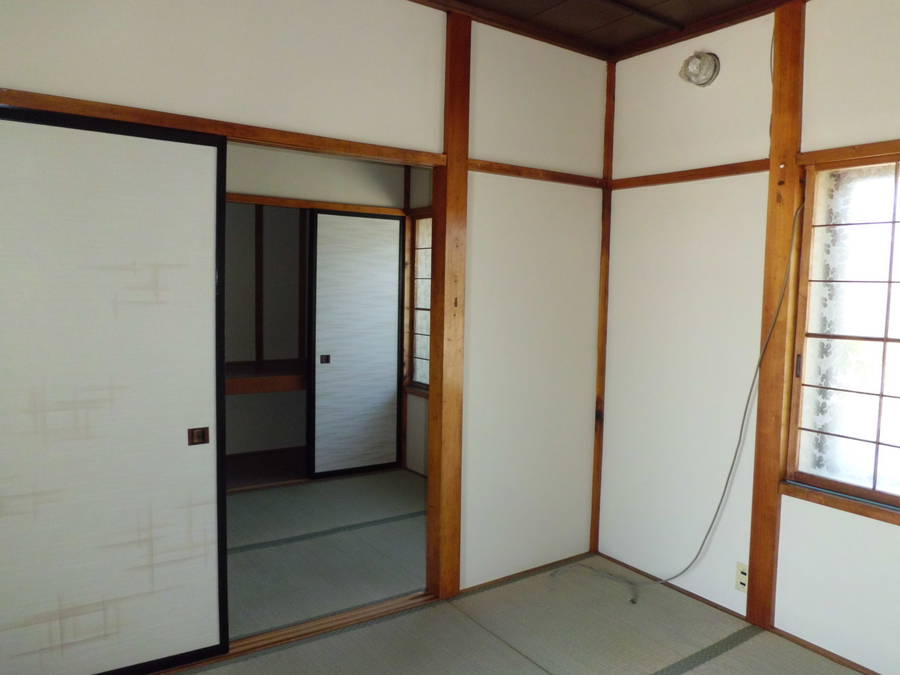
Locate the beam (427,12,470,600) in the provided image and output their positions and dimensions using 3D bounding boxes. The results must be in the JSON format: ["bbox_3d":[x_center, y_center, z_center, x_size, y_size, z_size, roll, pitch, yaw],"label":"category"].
[{"bbox_3d":[-0.006,-0.091,2.794,0.107,2.362,0.100,-2,5,-34],"label":"beam"}]

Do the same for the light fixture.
[{"bbox_3d":[1.018,-1.094,2.772,0.070,0.141,0.151,-2,5,-34],"label":"light fixture"}]

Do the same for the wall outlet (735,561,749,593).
[{"bbox_3d":[1.175,0.965,2.704,0.012,0.118,0.070,-2,5,-34],"label":"wall outlet"}]

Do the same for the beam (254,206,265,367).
[{"bbox_3d":[-1.395,-0.418,4.916,0.063,1.200,0.060,-2,5,-34],"label":"beam"}]

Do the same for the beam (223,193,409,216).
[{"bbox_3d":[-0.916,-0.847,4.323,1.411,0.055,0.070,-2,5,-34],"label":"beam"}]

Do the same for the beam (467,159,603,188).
[{"bbox_3d":[0.401,-0.713,2.985,0.818,0.043,0.040,-2,5,-34],"label":"beam"}]

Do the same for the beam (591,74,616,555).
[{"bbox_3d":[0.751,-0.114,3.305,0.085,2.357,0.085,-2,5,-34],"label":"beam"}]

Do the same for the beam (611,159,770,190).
[{"bbox_3d":[0.991,-0.696,2.884,0.040,0.043,0.796,-2,5,-34],"label":"beam"}]

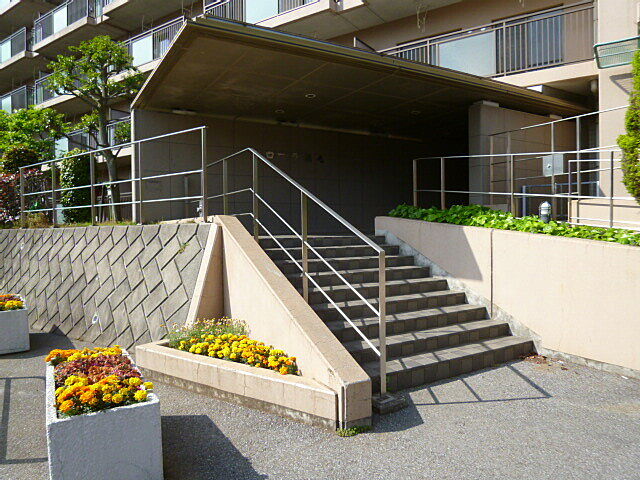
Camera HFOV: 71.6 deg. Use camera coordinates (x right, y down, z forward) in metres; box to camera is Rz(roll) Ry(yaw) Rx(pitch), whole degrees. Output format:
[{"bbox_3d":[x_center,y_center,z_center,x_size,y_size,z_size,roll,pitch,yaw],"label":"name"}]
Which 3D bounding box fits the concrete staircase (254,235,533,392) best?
[{"bbox_3d":[0.582,0.641,5.377,2.622,1.297,2.715,-1,2,-31],"label":"concrete staircase"}]

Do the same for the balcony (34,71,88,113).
[{"bbox_3d":[-10.848,-6.588,19.549,4.750,1.360,1.150,0,2,35],"label":"balcony"}]

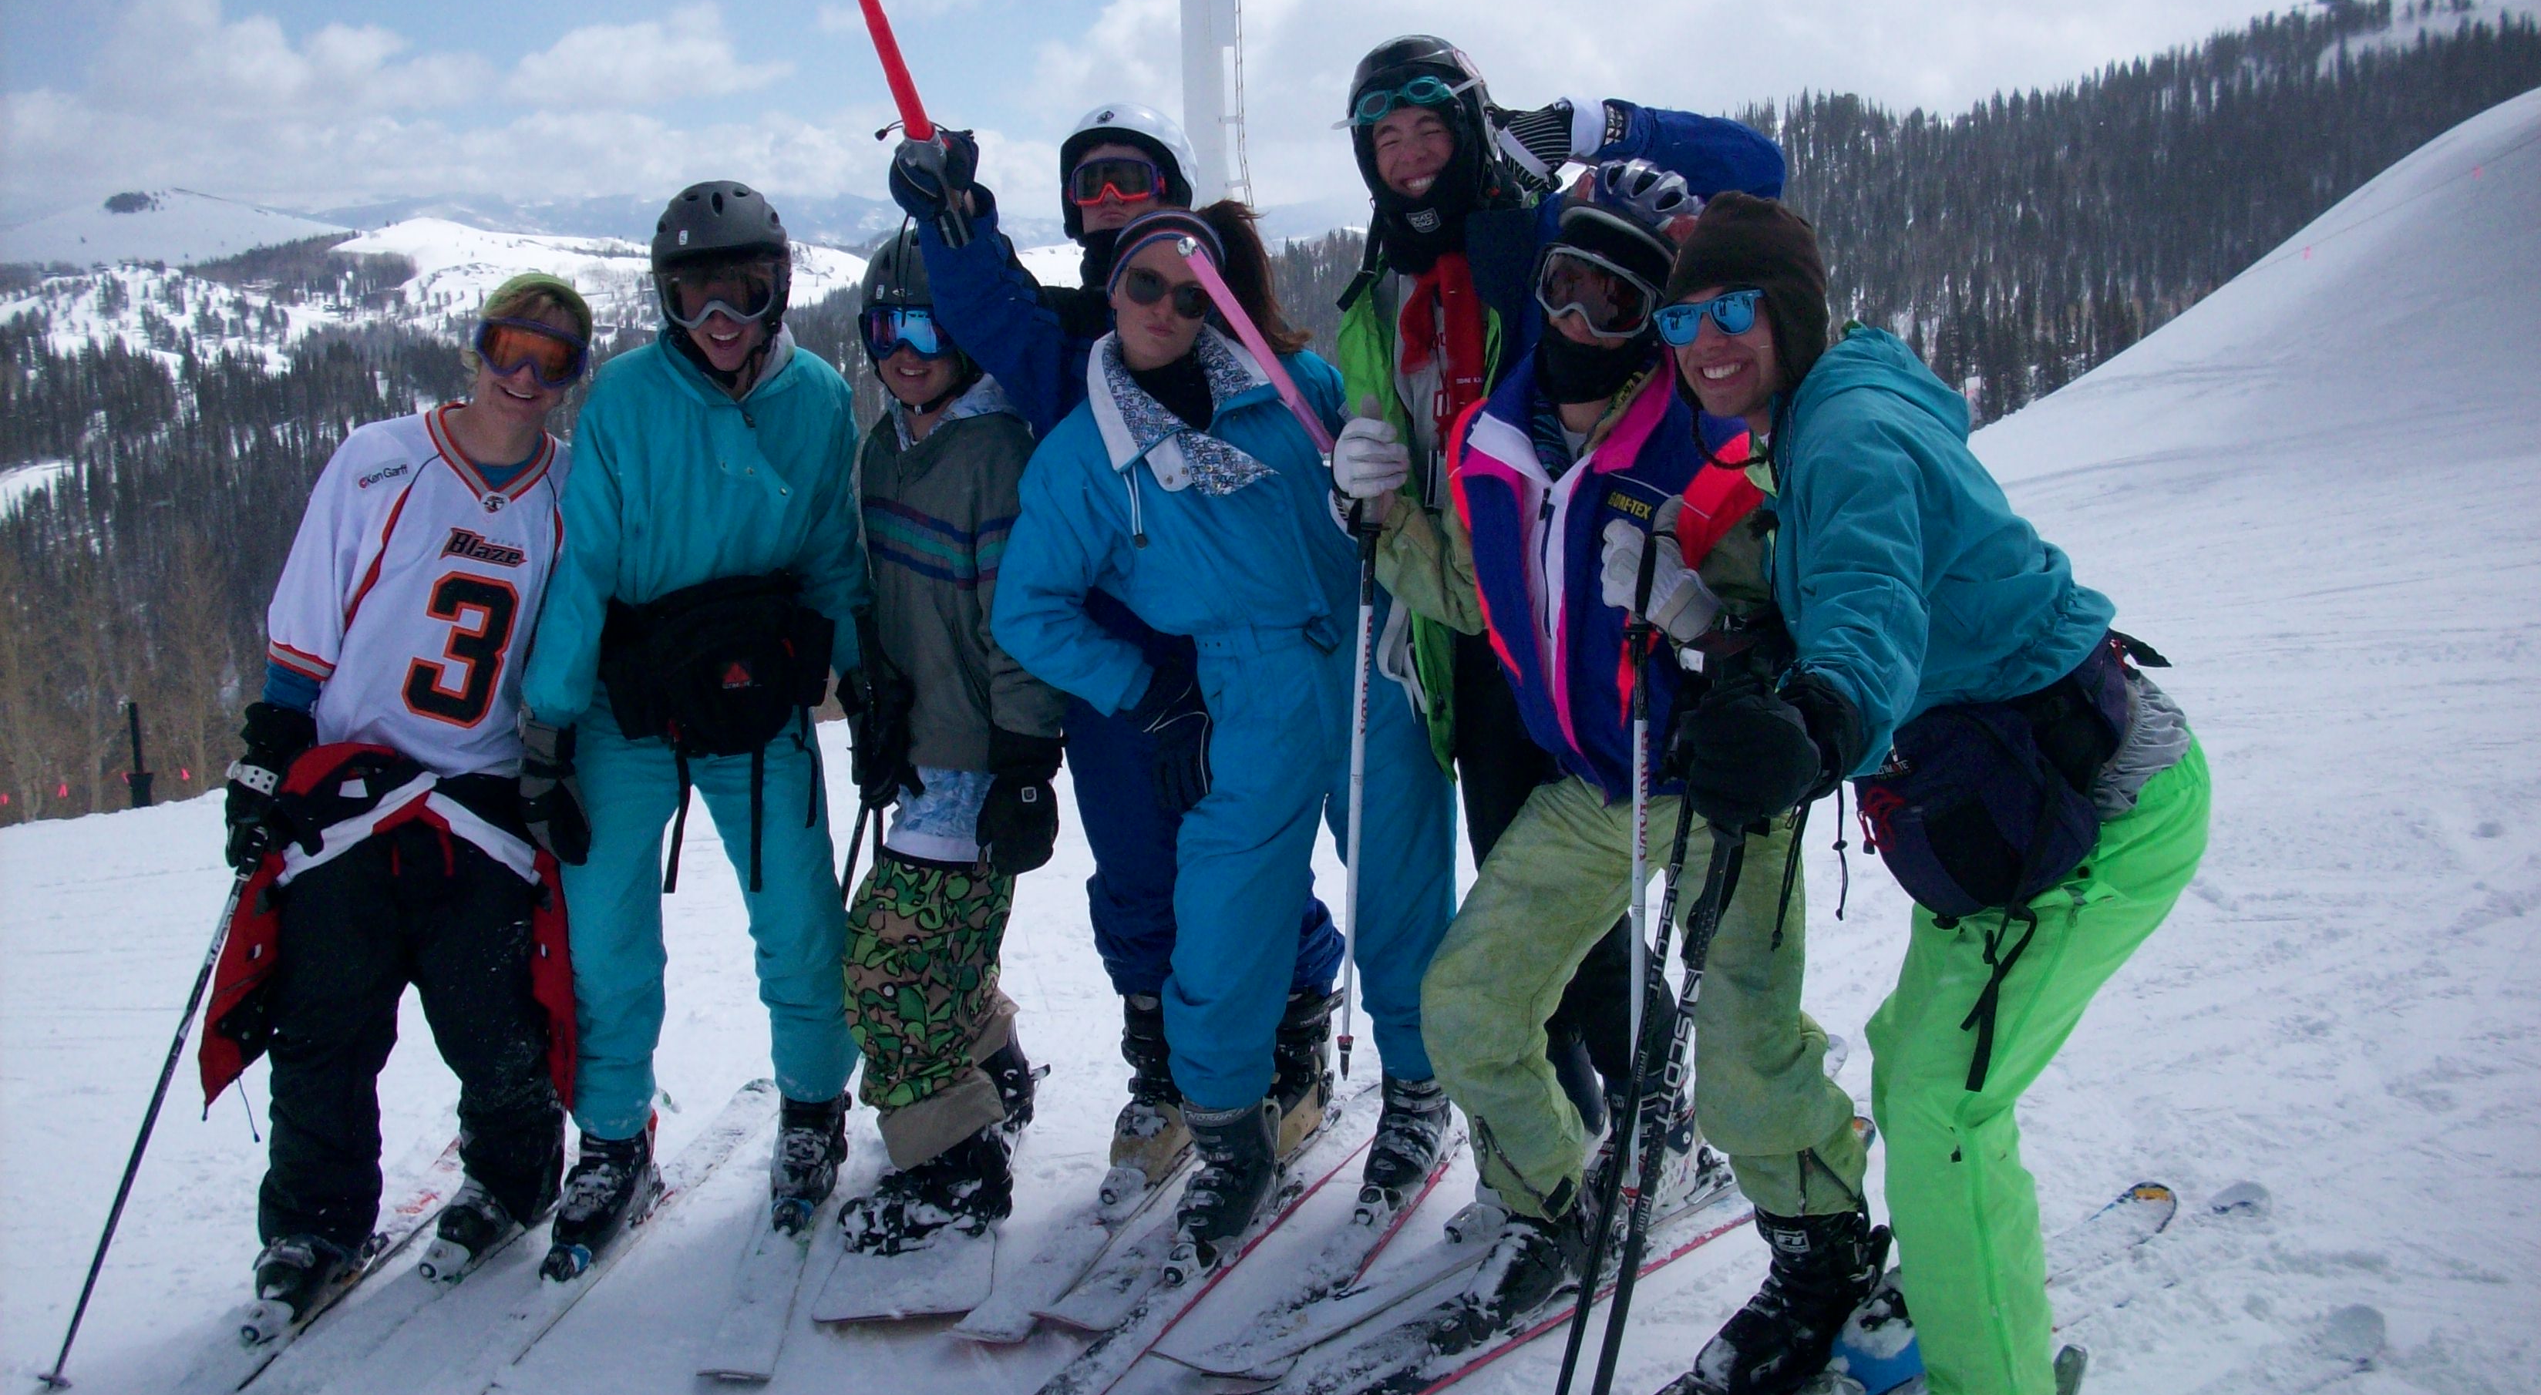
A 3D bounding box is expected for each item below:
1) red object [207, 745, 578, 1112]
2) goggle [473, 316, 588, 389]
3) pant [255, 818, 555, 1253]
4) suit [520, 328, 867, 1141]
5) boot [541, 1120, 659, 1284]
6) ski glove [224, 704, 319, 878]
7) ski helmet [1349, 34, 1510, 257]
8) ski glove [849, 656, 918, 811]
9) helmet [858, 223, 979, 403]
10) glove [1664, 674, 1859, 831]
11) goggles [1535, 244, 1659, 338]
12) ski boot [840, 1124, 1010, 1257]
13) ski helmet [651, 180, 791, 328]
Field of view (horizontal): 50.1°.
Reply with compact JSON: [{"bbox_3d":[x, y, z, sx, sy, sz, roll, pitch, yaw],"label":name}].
[{"bbox_3d":[-1.413,0.362,4.360,0.550,0.540,0.320,-1,9,-2],"label":"red object"},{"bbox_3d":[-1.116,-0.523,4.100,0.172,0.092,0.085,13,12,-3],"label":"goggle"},{"bbox_3d":[-1.470,0.556,4.650,0.480,0.750,0.340,-2,8,-5],"label":"pant"},{"bbox_3d":[-1.002,0.064,4.720,0.570,1.390,0.340,-2,8,-6],"label":"suit"},{"bbox_3d":[-1.130,0.751,4.619,0.120,0.280,0.310,1,9,10],"label":"boot"},{"bbox_3d":[-1.554,0.137,4.232,0.130,0.260,0.125,2,11,20],"label":"ski glove"},{"bbox_3d":[0.262,-0.905,4.450,0.230,0.285,0.270,-13,6,17],"label":"ski helmet"},{"bbox_3d":[-0.660,0.066,4.620,0.120,0.250,0.120,0,8,12],"label":"ski glove"},{"bbox_3d":[-0.619,-0.686,4.800,0.215,0.270,0.265,1,12,-2],"label":"helmet"},{"bbox_3d":[0.550,0.058,3.038,0.170,0.170,0.220,9,14,44],"label":"glove"},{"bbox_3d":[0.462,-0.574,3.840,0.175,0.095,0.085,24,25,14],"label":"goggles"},{"bbox_3d":[-0.563,0.788,4.620,0.300,0.250,0.130,-3,8,-17],"label":"ski boot"},{"bbox_3d":[-0.890,-0.725,4.420,0.225,0.235,0.270,-2,24,-8],"label":"ski helmet"}]

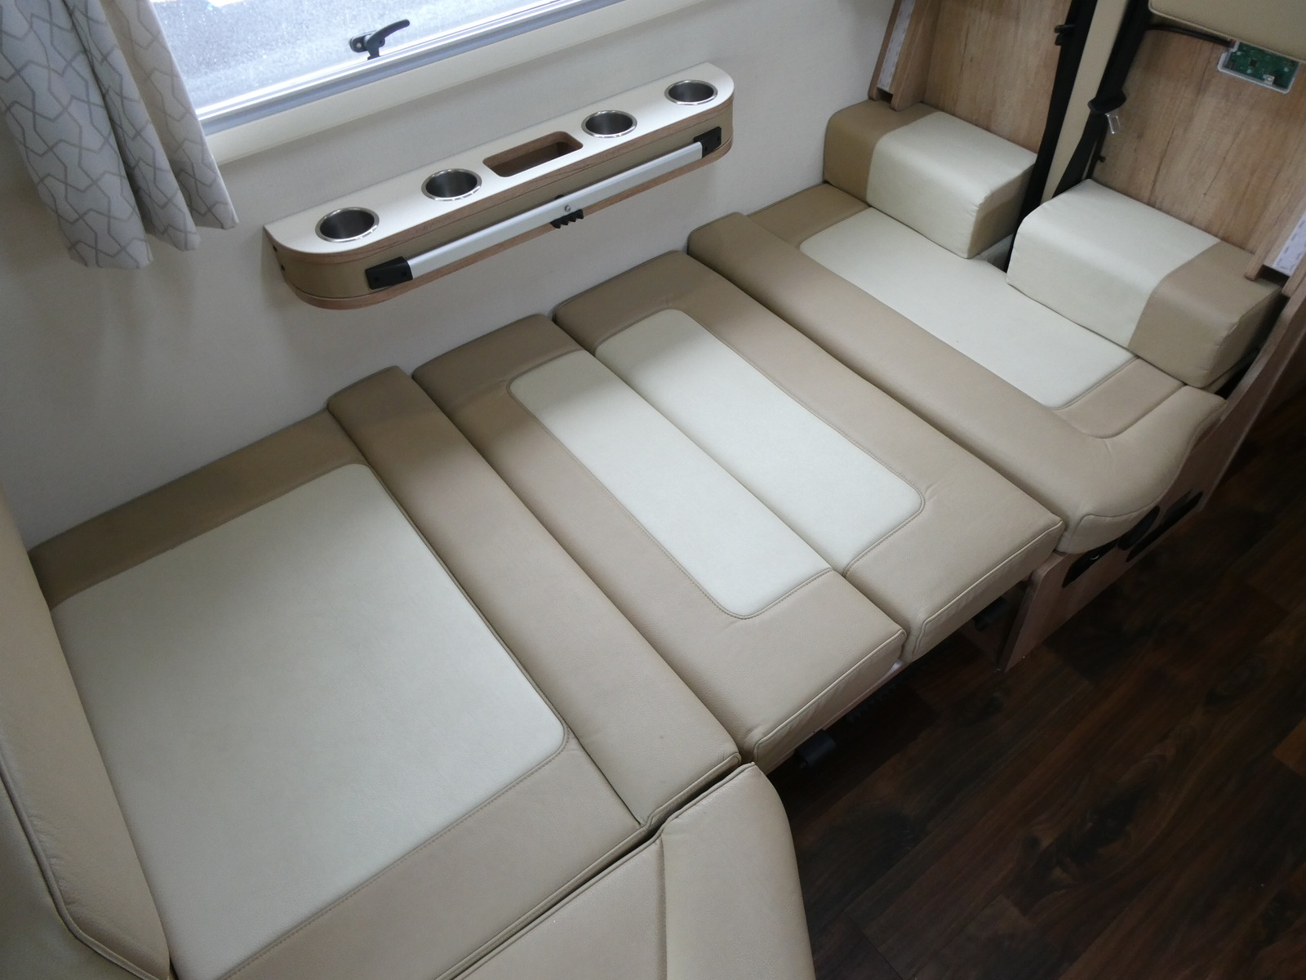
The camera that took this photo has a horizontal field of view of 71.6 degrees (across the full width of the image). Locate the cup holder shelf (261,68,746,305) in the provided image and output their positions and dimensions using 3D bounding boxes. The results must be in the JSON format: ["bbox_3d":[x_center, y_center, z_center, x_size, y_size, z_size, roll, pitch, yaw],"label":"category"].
[{"bbox_3d":[-0.200,-0.527,1.553,0.873,0.109,0.152,-30,53,-22],"label":"cup holder shelf"}]

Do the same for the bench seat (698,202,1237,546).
[{"bbox_3d":[0.534,-0.300,1.750,0.416,0.124,1.010,-30,53,-21],"label":"bench seat"}]

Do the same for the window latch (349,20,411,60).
[{"bbox_3d":[-0.402,-0.671,1.347,0.088,0.043,0.042,-30,53,-22],"label":"window latch"}]

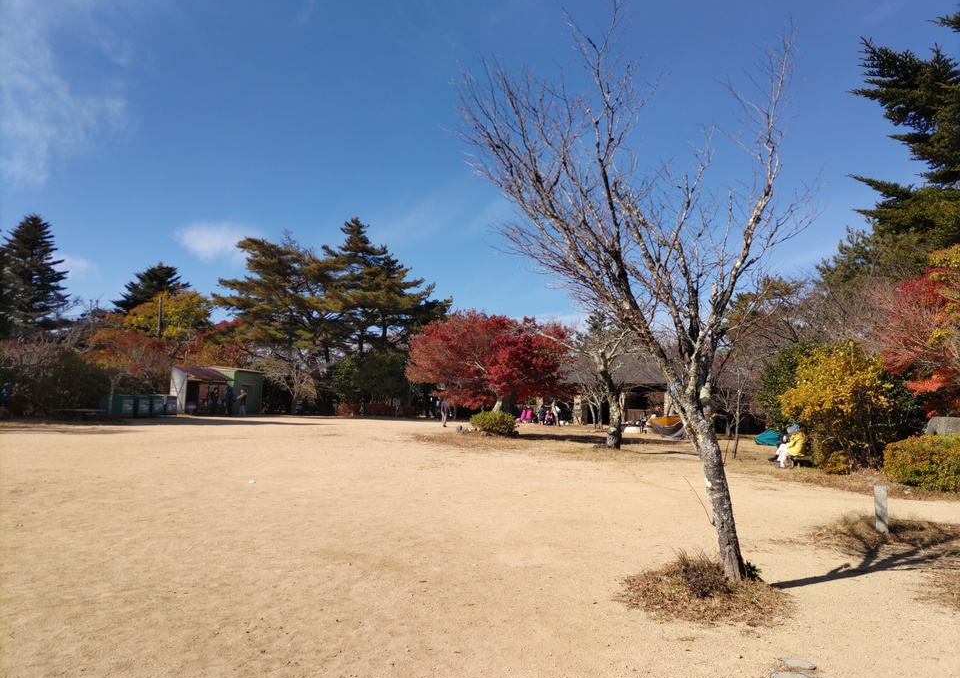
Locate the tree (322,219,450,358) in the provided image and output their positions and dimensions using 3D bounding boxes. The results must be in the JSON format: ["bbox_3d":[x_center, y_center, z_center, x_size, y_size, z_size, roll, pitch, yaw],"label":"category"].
[{"bbox_3d":[-7.470,-1.986,57.000,9.800,15.518,9.200,1,-5,0],"label":"tree"}]

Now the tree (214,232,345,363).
[{"bbox_3d":[-15.293,-1.370,55.000,9.700,13.887,9.000,1,-5,0],"label":"tree"}]

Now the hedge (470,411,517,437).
[{"bbox_3d":[0.623,3.878,33.300,2.150,1.239,1.800,1,-5,0],"label":"hedge"}]

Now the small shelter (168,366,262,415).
[{"bbox_3d":[-18.294,3.501,49.500,2.900,3.100,6.200,-2,-6,33],"label":"small shelter"}]

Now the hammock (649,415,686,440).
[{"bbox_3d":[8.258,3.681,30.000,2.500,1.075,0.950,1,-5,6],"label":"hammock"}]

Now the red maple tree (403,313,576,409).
[{"bbox_3d":[0.470,1.587,35.700,7.900,6.139,7.200,1,-5,0],"label":"red maple tree"}]

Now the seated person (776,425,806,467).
[{"bbox_3d":[8.512,2.936,19.800,0.850,1.198,0.520,2,-5,-3],"label":"seated person"}]

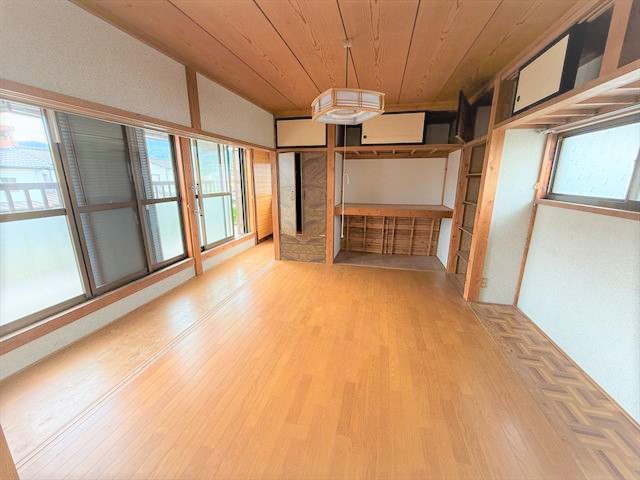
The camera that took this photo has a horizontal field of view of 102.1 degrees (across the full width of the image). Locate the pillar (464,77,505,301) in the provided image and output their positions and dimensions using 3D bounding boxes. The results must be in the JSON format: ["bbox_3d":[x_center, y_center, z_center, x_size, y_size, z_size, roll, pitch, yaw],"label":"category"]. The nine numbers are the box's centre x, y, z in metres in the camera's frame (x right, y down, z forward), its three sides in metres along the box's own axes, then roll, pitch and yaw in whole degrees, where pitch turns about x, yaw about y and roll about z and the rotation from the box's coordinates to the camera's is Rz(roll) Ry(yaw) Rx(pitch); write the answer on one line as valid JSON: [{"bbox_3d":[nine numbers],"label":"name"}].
[{"bbox_3d":[1.758,-0.431,2.737,0.111,2.311,0.119,3,14,12],"label":"pillar"}]

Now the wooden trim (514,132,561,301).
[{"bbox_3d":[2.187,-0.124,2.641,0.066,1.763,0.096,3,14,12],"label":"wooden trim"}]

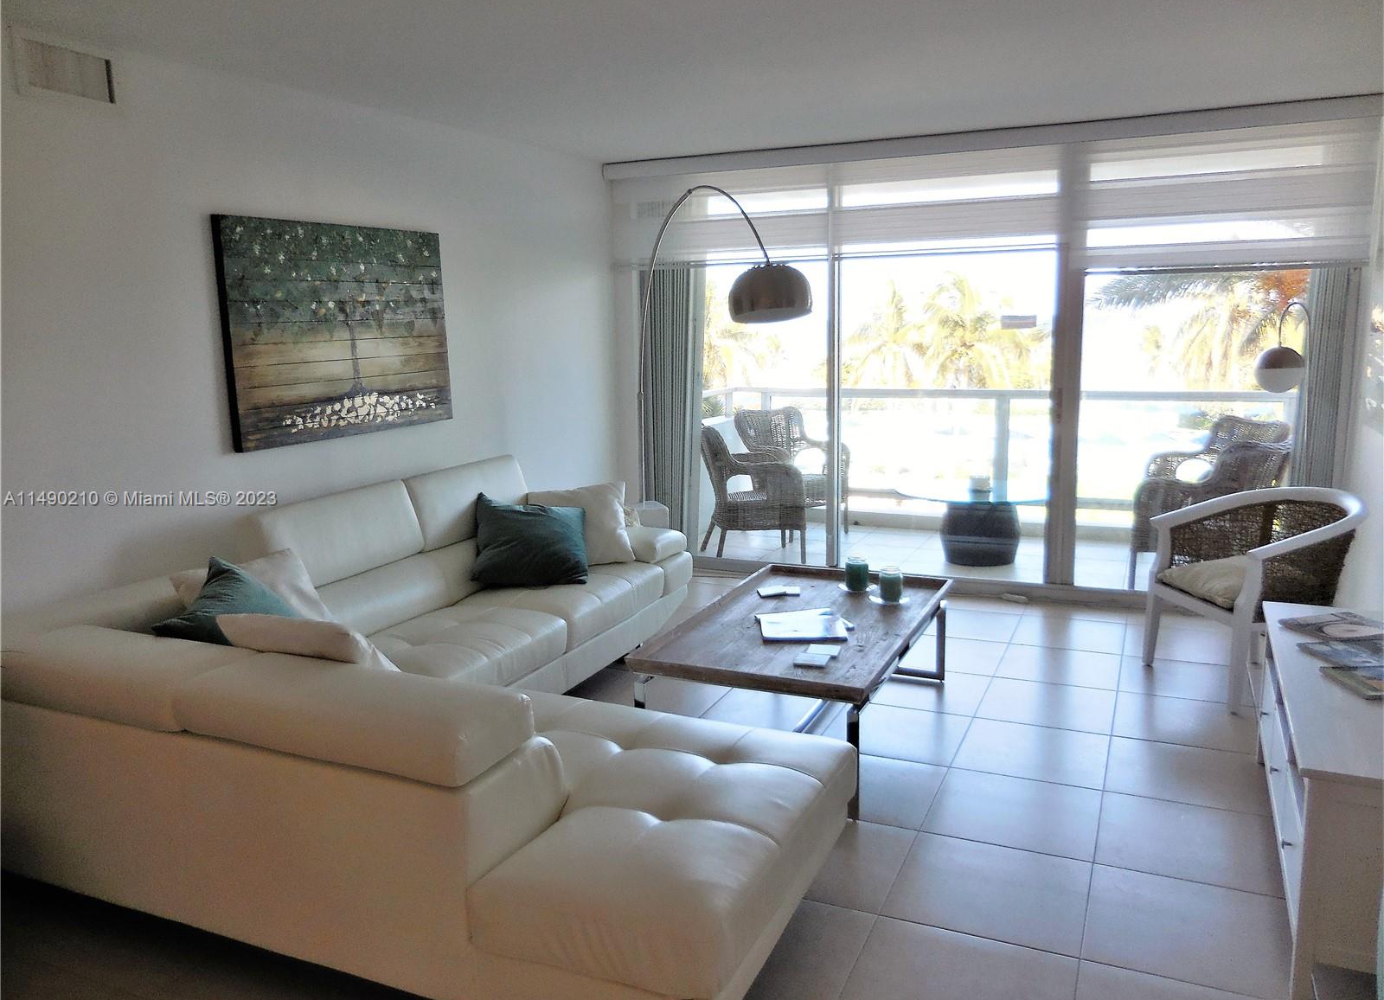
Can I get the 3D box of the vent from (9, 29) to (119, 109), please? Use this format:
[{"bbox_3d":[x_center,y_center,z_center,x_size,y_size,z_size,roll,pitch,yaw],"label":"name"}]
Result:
[{"bbox_3d":[-2.049,-1.403,3.282,0.030,0.196,0.335,3,11,25],"label":"vent"}]

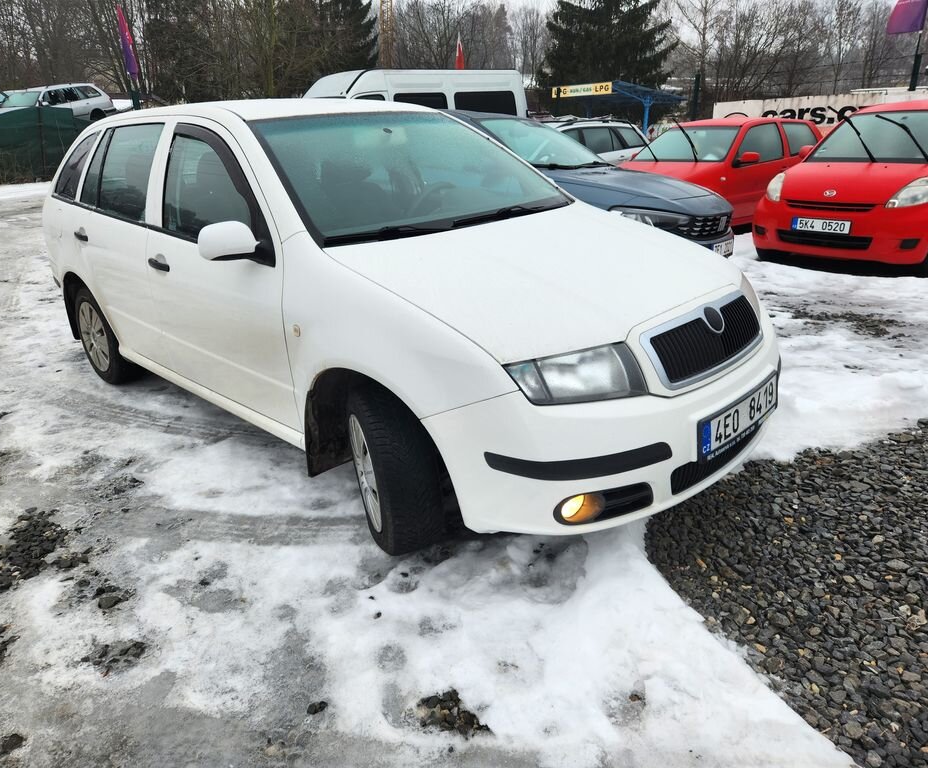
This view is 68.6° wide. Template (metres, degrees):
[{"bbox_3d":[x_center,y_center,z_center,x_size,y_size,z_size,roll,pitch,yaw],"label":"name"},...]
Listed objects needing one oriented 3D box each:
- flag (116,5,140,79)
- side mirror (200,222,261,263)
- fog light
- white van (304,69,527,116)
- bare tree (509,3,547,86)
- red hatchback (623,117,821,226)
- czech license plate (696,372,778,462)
[{"bbox_3d":[-8.545,-8.697,17.278,0.100,1.689,0.800,-5,20,-10],"label":"flag"},{"bbox_3d":[-0.756,-0.462,2.177,0.115,0.120,0.180,17,28,41],"label":"side mirror"},{"bbox_3d":[0.311,0.335,1.851,0.075,0.080,0.105,17,28,41],"label":"fog light"},{"bbox_3d":[-1.500,-4.980,13.700,5.350,2.470,1.990,-13,23,-29],"label":"white van"},{"bbox_3d":[5.037,-26.532,53.968,3.100,7.200,3.100,-1,20,0],"label":"bare tree"},{"bbox_3d":[3.249,-2.771,9.073,3.710,1.430,1.670,-17,26,-33],"label":"red hatchback"},{"bbox_3d":[0.839,0.087,2.026,0.030,0.120,0.525,17,28,41],"label":"czech license plate"}]

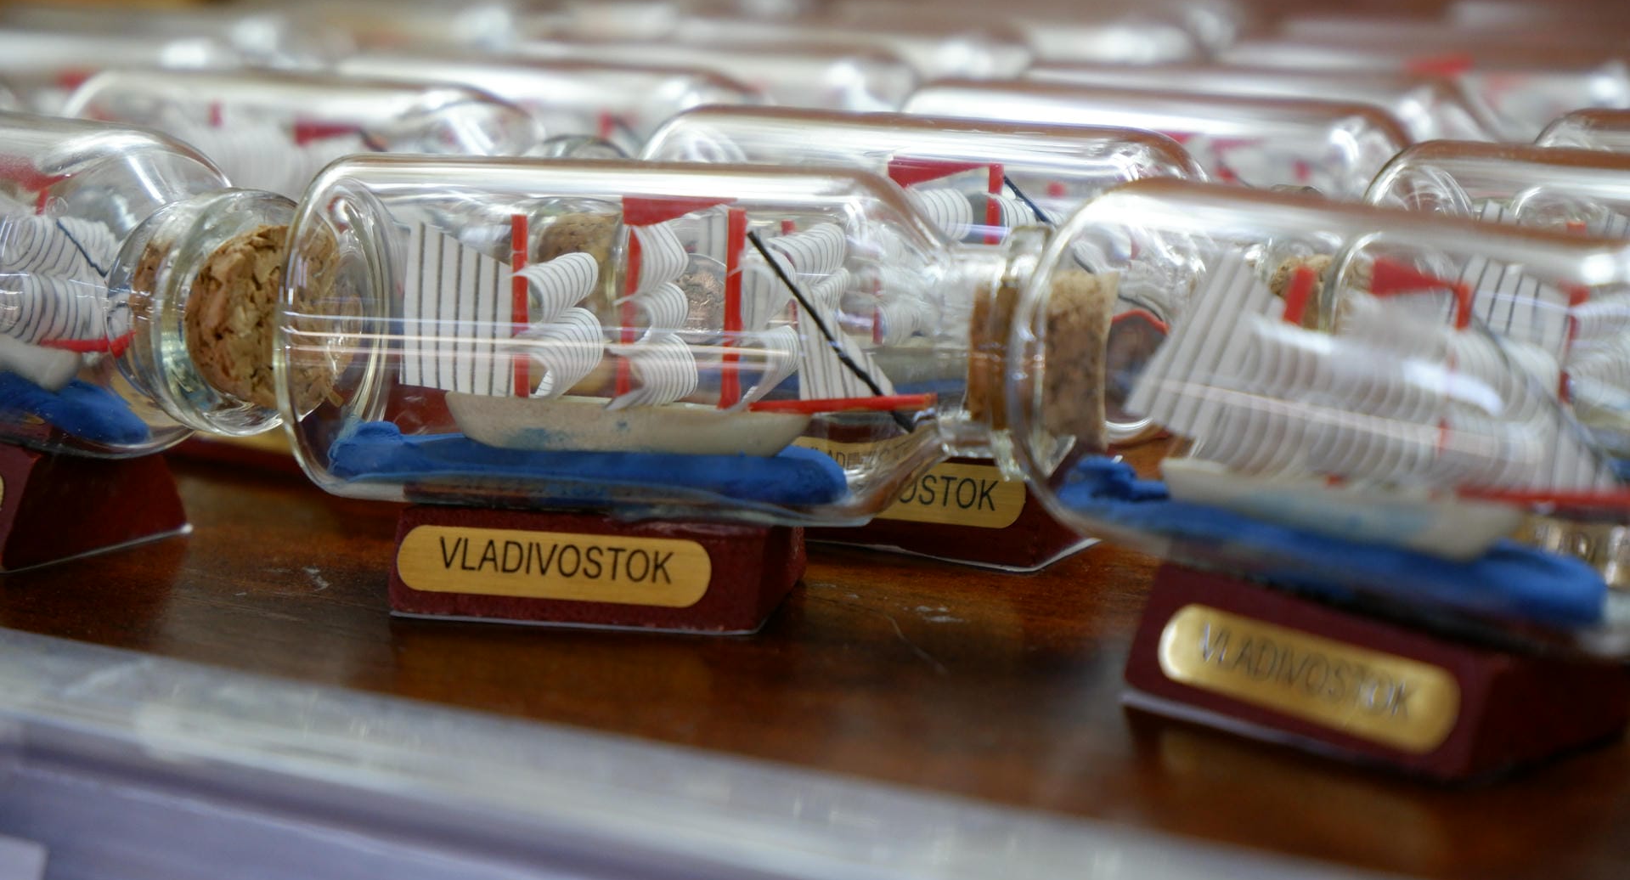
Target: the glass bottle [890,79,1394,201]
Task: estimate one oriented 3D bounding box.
[{"bbox_3d":[0.062,-0.032,0.473,0.099,0.047,0.047,5,14,22],"label":"glass bottle"}]

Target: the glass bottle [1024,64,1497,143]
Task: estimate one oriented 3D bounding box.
[{"bbox_3d":[0.080,-0.039,0.501,0.099,0.047,0.047,4,13,17],"label":"glass bottle"}]

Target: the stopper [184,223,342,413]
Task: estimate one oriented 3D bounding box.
[{"bbox_3d":[-0.078,-0.017,0.388,0.024,0.024,0.018,-12,17,-43],"label":"stopper"}]

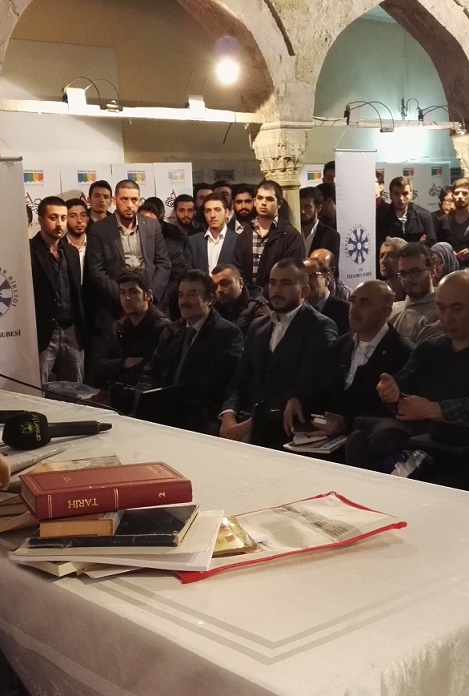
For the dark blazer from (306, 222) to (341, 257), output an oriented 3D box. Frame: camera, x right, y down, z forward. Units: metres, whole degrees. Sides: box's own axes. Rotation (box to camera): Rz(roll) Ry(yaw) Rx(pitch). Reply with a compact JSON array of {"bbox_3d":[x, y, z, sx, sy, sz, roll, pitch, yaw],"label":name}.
[{"bbox_3d":[0.561,-0.559,6.335,0.460,0.700,0.280,-1,6,25],"label":"dark blazer"}]

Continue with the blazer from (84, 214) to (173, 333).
[{"bbox_3d":[-0.613,-0.446,5.335,0.520,0.710,0.320,-4,6,-5],"label":"blazer"}]

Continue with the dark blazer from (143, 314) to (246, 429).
[{"bbox_3d":[-0.194,0.128,4.200,0.540,0.600,0.390,5,12,35],"label":"dark blazer"}]

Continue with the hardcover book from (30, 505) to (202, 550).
[{"bbox_3d":[-0.190,0.285,1.425,0.235,0.018,0.153,-2,9,11],"label":"hardcover book"}]

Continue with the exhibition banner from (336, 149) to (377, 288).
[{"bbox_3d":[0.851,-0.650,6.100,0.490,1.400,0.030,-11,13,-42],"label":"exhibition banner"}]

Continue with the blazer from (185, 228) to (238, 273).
[{"bbox_3d":[-0.125,-0.489,6.185,0.460,0.700,0.270,-3,6,3],"label":"blazer"}]

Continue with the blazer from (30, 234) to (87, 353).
[{"bbox_3d":[-1.041,-0.316,5.150,0.470,0.720,0.280,-7,11,-26],"label":"blazer"}]

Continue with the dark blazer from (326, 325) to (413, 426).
[{"bbox_3d":[0.545,0.161,3.526,0.450,0.520,0.320,0,7,34],"label":"dark blazer"}]

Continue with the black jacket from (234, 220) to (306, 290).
[{"bbox_3d":[0.257,-0.487,5.835,0.480,0.700,0.290,-2,6,14],"label":"black jacket"}]

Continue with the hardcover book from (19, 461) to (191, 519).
[{"bbox_3d":[-0.208,0.224,1.419,0.242,0.035,0.148,-3,5,-22],"label":"hardcover book"}]

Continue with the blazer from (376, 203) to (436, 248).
[{"bbox_3d":[1.314,-0.745,6.735,0.480,0.700,0.300,-2,6,12],"label":"blazer"}]

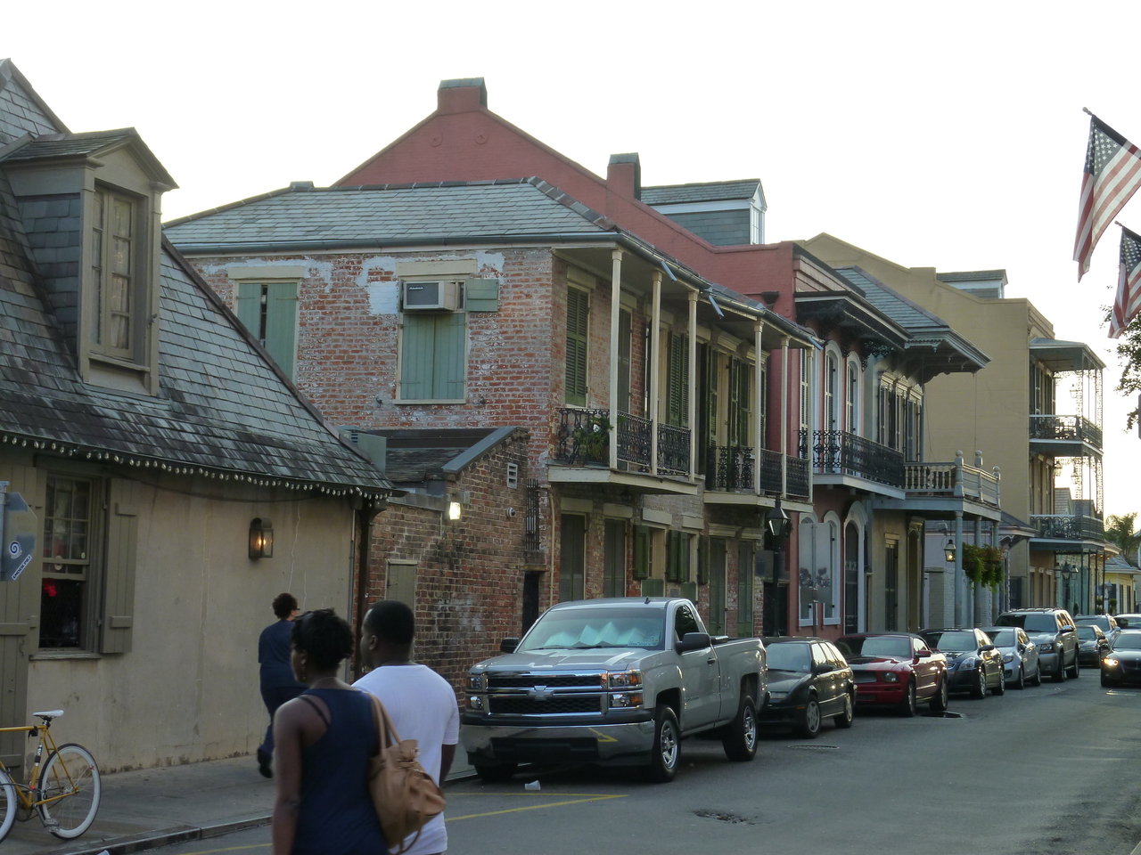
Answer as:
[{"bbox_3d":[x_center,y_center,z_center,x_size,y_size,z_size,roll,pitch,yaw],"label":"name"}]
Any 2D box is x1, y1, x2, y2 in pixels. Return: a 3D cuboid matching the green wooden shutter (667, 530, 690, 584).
[{"bbox_3d":[1.951,2.319,33.478,0.060,0.880,1.200,-1,-5,22],"label":"green wooden shutter"}]

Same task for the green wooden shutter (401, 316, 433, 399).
[{"bbox_3d":[-2.355,-1.097,29.007,0.556,1.324,0.050,-1,-5,22],"label":"green wooden shutter"}]

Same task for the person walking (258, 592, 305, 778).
[{"bbox_3d":[-2.695,2.493,18.251,0.520,1.730,0.620,-1,-6,27],"label":"person walking"}]

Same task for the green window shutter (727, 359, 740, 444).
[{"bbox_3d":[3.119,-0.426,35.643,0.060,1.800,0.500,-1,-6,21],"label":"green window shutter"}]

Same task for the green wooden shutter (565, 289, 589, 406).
[{"bbox_3d":[0.110,-1.213,28.879,0.060,1.740,0.940,-1,-6,22],"label":"green wooden shutter"}]

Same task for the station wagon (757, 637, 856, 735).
[{"bbox_3d":[3.133,3.844,28.238,1.700,1.400,4.480,0,-5,20],"label":"station wagon"}]

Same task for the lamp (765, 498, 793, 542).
[{"bbox_3d":[3.533,1.596,31.943,0.360,0.760,0.360,-1,-6,22],"label":"lamp"}]

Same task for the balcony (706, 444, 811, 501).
[{"bbox_3d":[3.736,1.021,36.828,0.990,1.000,4.040,-1,-5,22],"label":"balcony"}]

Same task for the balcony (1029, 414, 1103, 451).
[{"bbox_3d":[20.521,0.445,77.521,2.100,1.150,7.600,-1,-6,22],"label":"balcony"}]

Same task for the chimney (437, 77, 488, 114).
[{"bbox_3d":[-2.539,-7.806,44.403,1.060,0.840,0.500,-1,-6,22],"label":"chimney"}]

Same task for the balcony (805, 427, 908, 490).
[{"bbox_3d":[6.621,0.908,43.991,1.030,1.090,6.570,-1,-5,22],"label":"balcony"}]

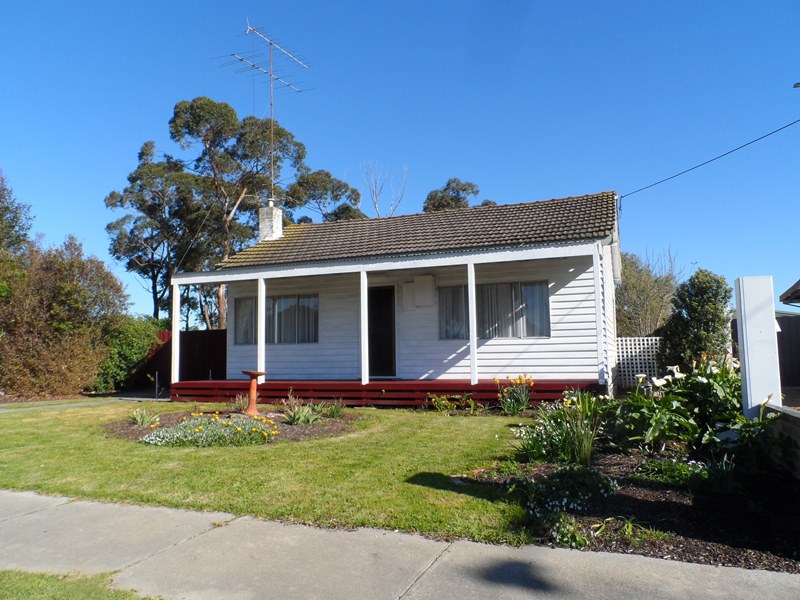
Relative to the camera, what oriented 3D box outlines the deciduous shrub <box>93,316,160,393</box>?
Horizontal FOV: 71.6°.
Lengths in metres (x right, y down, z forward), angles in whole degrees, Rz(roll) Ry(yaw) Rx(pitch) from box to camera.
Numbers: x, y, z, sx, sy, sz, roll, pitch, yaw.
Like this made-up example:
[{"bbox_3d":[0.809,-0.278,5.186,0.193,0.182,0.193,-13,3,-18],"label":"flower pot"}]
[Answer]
[{"bbox_3d":[-7.840,1.554,15.900,1.700,2.150,1.650,-3,-6,22],"label":"deciduous shrub"}]

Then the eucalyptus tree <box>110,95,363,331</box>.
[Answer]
[{"bbox_3d":[-9.361,-3.574,31.000,12.000,15.600,10.000,-3,-6,22],"label":"eucalyptus tree"}]

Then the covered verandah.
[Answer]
[{"bbox_3d":[-0.610,0.640,11.795,9.450,3.030,1.900,-3,-6,22],"label":"covered verandah"}]

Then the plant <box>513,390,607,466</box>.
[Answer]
[{"bbox_3d":[1.725,1.376,6.000,0.980,0.750,0.800,-3,-6,22],"label":"plant"}]

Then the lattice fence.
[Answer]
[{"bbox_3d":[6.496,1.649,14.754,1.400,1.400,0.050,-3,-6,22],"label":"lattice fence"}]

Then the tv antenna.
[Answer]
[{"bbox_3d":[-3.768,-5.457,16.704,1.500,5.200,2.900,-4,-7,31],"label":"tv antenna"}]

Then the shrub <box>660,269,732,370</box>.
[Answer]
[{"bbox_3d":[6.865,0.724,12.800,1.550,2.830,1.550,-3,-6,22],"label":"shrub"}]

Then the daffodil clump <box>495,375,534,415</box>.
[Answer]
[{"bbox_3d":[1.957,1.580,9.400,0.620,0.630,0.550,-3,-6,22],"label":"daffodil clump"}]

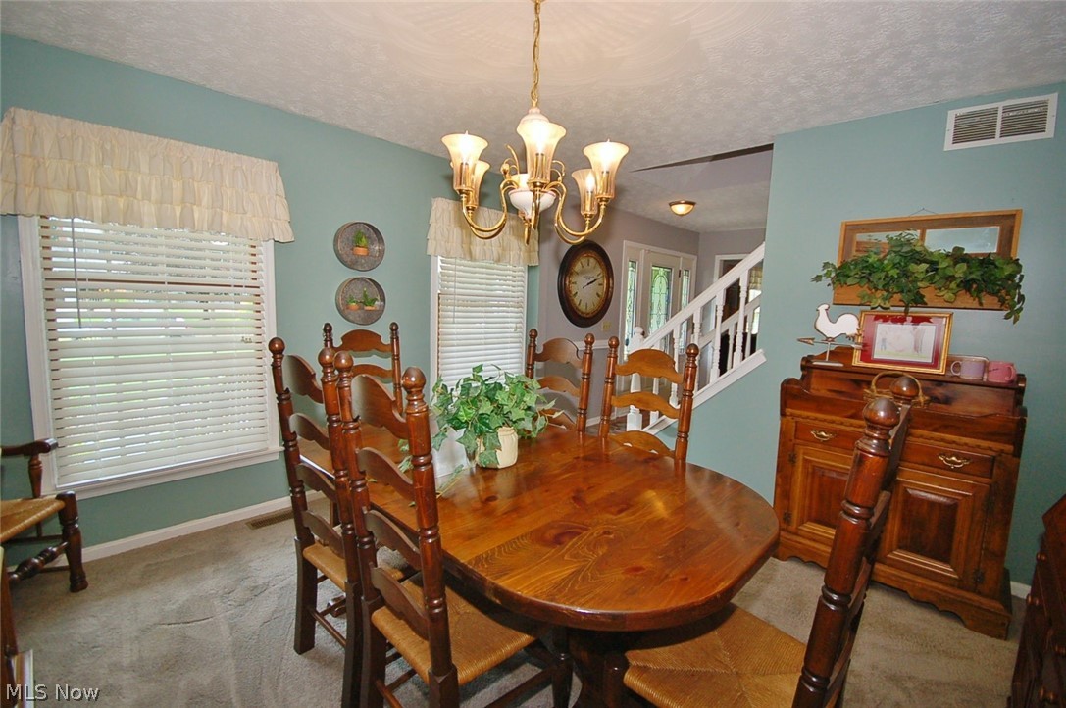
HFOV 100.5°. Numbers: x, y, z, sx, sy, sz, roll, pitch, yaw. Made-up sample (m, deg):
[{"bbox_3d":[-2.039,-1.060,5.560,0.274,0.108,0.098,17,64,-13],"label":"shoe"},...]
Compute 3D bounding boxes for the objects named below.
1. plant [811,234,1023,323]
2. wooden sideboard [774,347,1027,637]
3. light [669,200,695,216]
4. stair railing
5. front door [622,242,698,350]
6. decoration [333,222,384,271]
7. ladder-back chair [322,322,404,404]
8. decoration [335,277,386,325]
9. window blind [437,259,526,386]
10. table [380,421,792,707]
[{"bbox_3d":[1.926,-0.405,2.291,0.820,0.440,0.220,8,9,40],"label":"plant"},{"bbox_3d":[1.825,0.578,2.293,0.890,1.160,0.480,8,9,40],"label":"wooden sideboard"},{"bbox_3d":[1.513,-1.472,4.488,0.265,0.150,0.265,8,9,44],"label":"light"},{"bbox_3d":[1.138,0.122,3.247,0.980,1.740,0.110,8,9,40],"label":"stair railing"},{"bbox_3d":[1.709,-0.317,5.891,0.120,2.110,1.830,8,9,44],"label":"front door"},{"bbox_3d":[-1.153,-0.711,2.970,0.070,0.325,0.325,8,9,44],"label":"decoration"},{"bbox_3d":[-0.853,0.433,2.550,0.490,1.200,0.480,8,9,42],"label":"ladder-back chair"},{"bbox_3d":[-1.162,-0.358,3.013,0.070,0.325,0.325,8,9,44],"label":"decoration"},{"bbox_3d":[-0.414,-0.292,3.831,0.060,1.570,0.940,8,9,44],"label":"window blind"},{"bbox_3d":[-0.111,0.777,1.708,1.760,0.760,1.070,8,9,41],"label":"table"}]

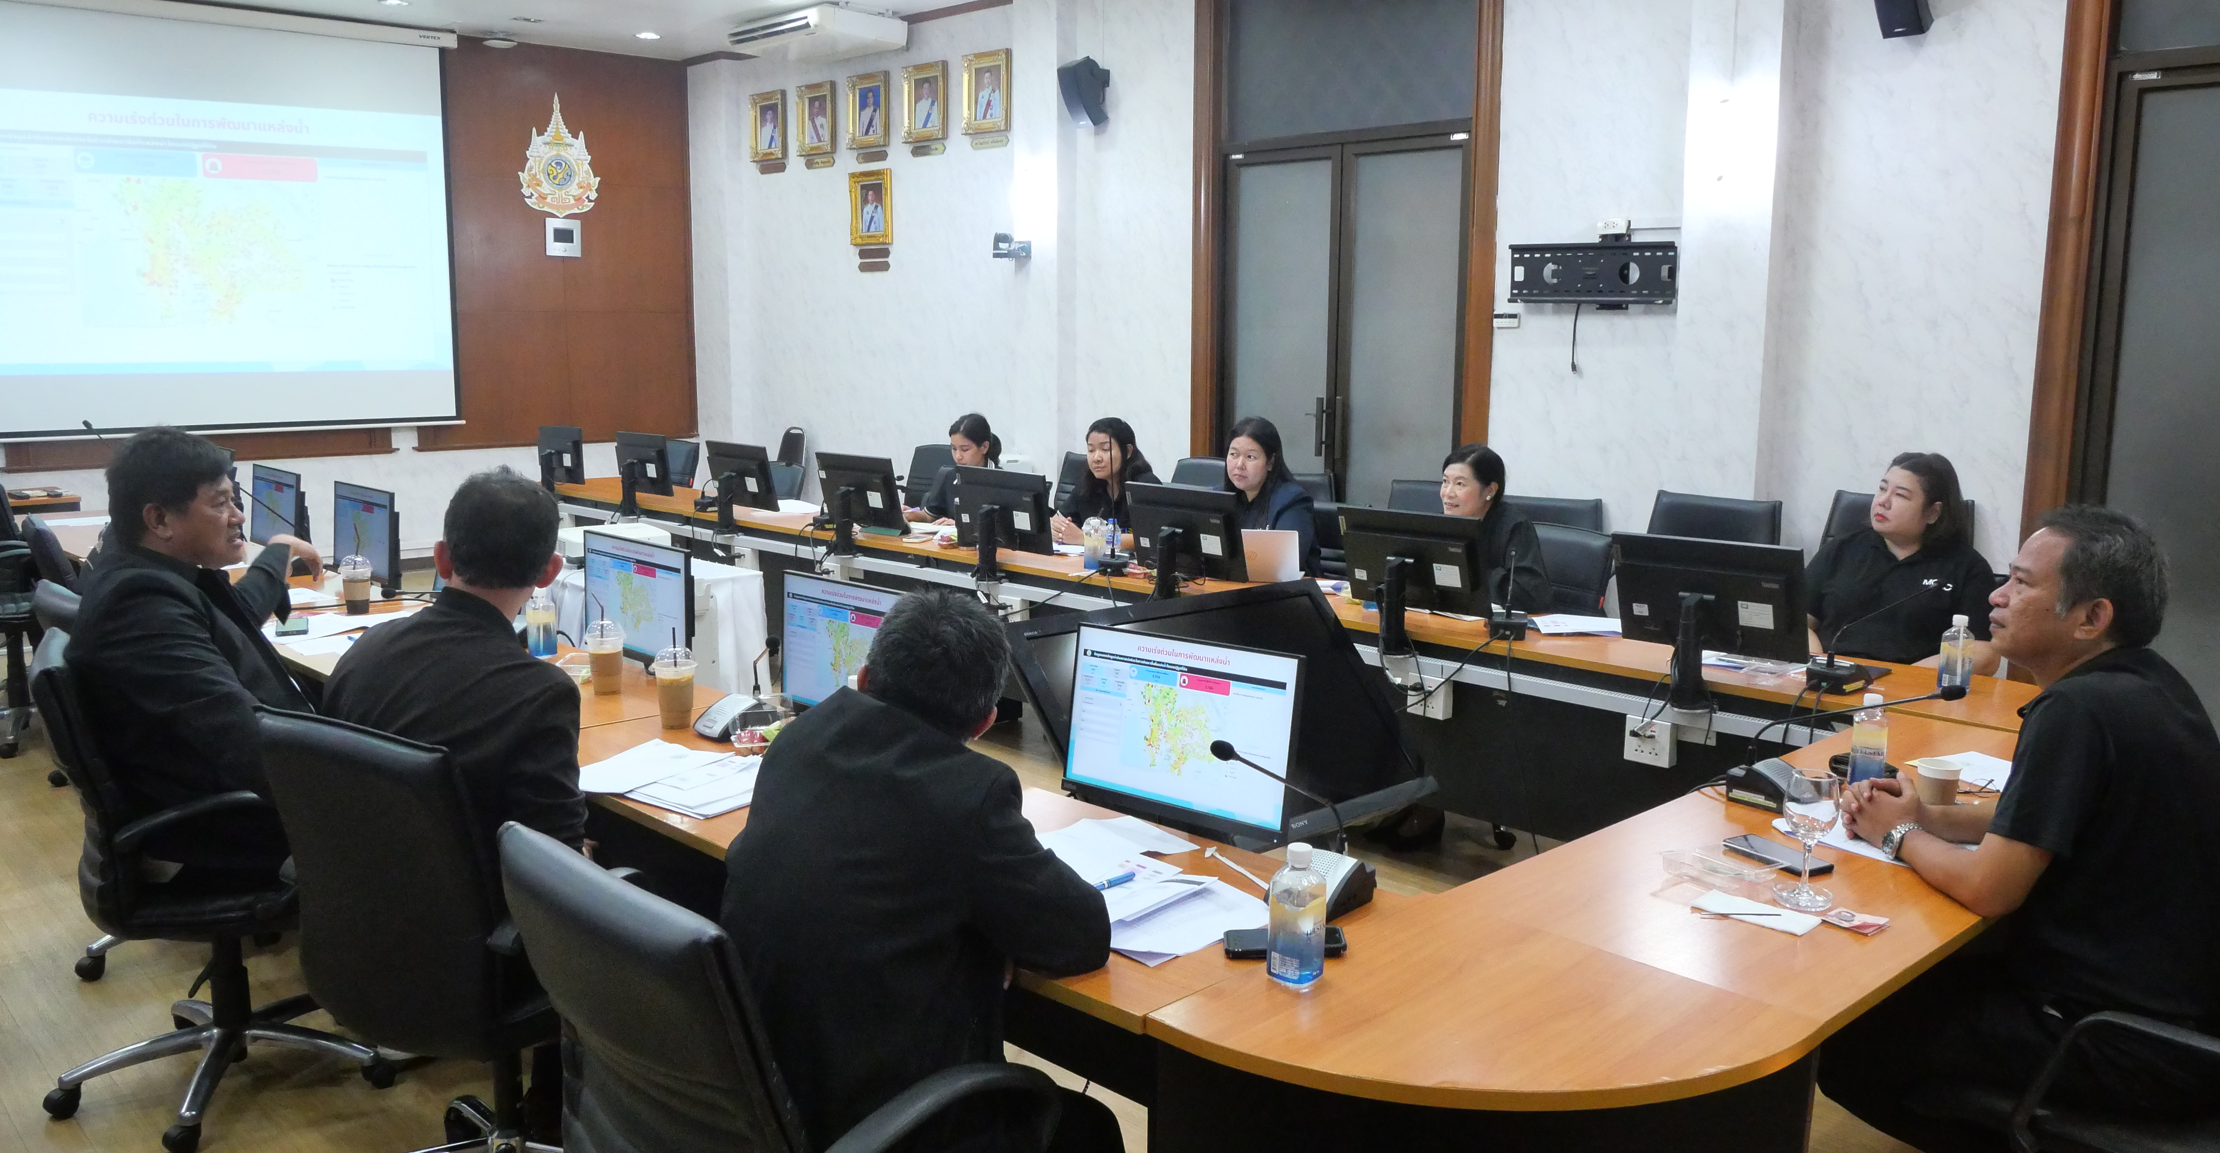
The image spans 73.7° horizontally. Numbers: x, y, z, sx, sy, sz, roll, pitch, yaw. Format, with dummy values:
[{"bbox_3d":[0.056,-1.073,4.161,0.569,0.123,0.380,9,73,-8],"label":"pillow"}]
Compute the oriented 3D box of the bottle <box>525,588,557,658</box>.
[{"bbox_3d":[-1.544,0.118,4.012,0.069,0.196,0.069,9,14,43],"label":"bottle"}]

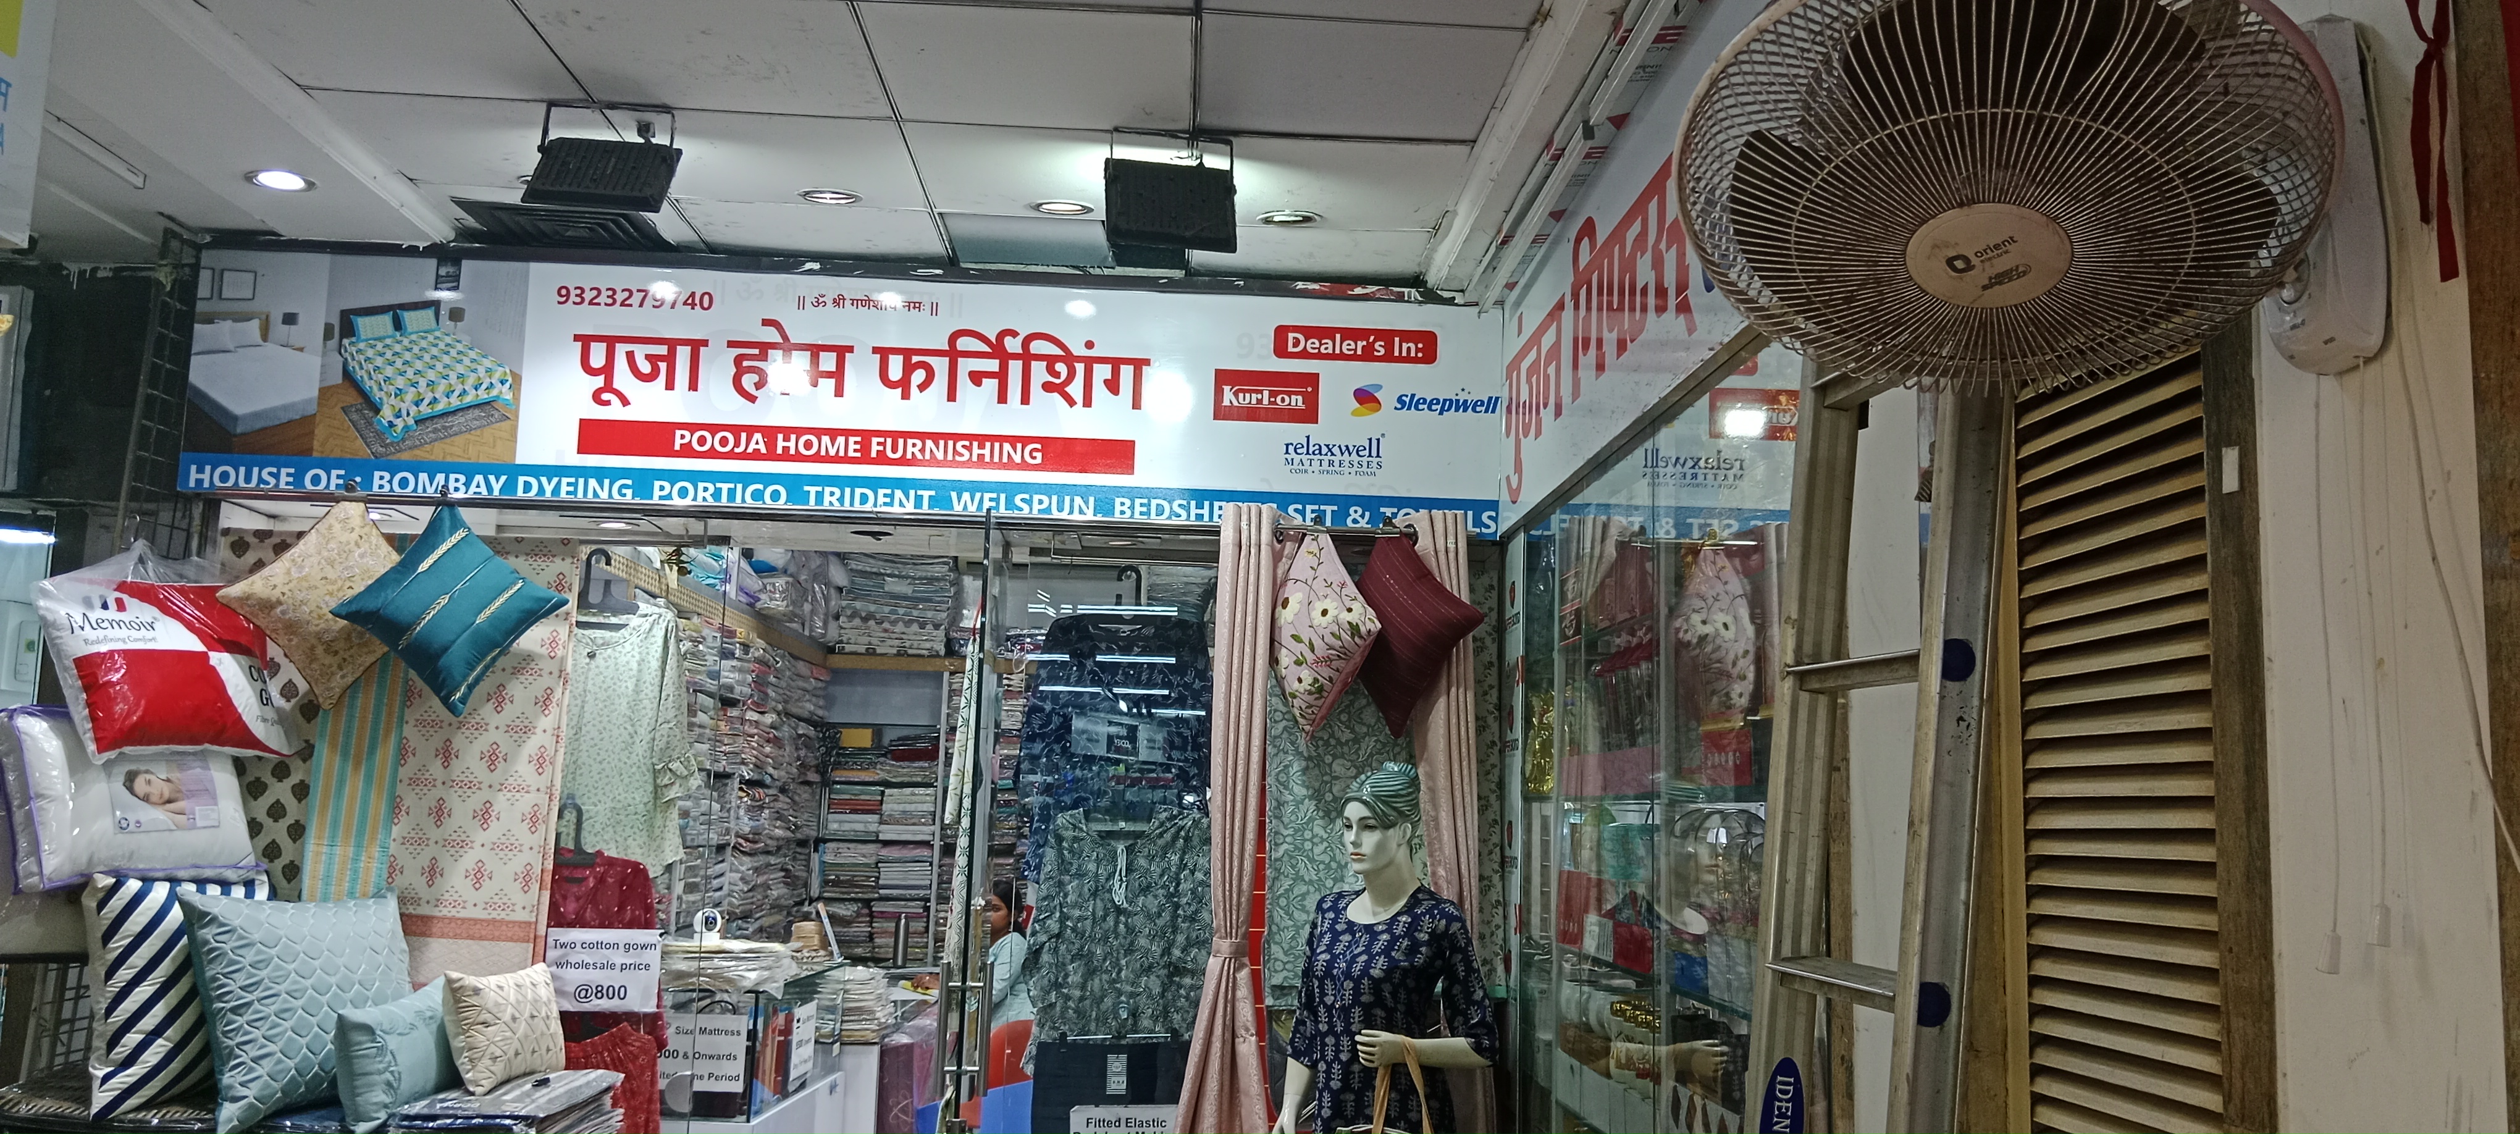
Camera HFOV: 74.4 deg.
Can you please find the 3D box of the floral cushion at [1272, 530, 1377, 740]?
[{"bbox_3d":[0.135,0.169,4.132,0.100,0.380,0.380,10,-57,-42],"label":"floral cushion"}]

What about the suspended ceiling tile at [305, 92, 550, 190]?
[{"bbox_3d":[-1.677,-0.937,3.667,0.585,0.015,0.518,2,-9,-3],"label":"suspended ceiling tile"}]

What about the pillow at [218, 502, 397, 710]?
[{"bbox_3d":[-2.253,0.098,4.047,0.385,0.385,0.120,-43,2,-14],"label":"pillow"}]

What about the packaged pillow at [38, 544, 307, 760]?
[{"bbox_3d":[-2.433,0.218,3.720,0.150,0.410,0.530,-16,-6,24],"label":"packaged pillow"}]

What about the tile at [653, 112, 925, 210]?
[{"bbox_3d":[-1.077,-0.915,3.698,0.618,0.015,0.518,2,-9,-3],"label":"tile"}]

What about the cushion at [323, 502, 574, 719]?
[{"bbox_3d":[-1.941,0.104,3.983,0.390,0.390,0.120,44,-14,-2],"label":"cushion"}]

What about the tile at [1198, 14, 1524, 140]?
[{"bbox_3d":[0.171,-0.949,3.252,0.601,0.015,0.514,2,-9,-3],"label":"tile"}]

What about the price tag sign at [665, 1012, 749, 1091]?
[{"bbox_3d":[-1.520,1.303,4.450,0.297,0.210,0.004,2,-9,-5],"label":"price tag sign"}]

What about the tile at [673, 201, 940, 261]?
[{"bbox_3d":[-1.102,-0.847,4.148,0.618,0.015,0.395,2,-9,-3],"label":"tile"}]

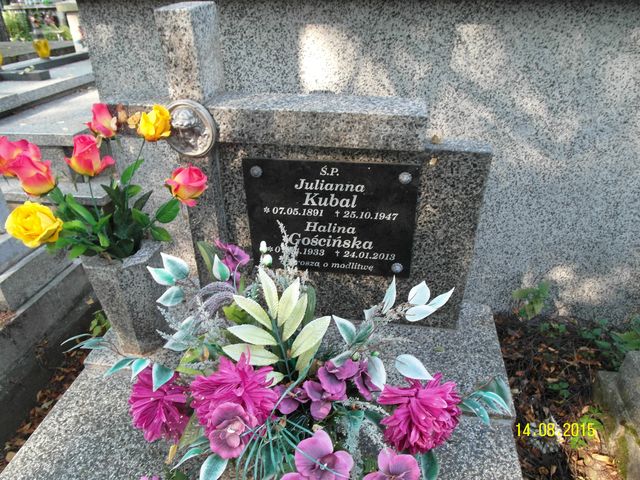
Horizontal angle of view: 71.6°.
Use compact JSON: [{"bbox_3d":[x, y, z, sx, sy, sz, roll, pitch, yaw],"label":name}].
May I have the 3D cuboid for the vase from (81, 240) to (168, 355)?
[{"bbox_3d":[-0.453,0.146,1.097,0.165,0.275,0.155,12,33,20],"label":"vase"}]

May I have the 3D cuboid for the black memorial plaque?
[{"bbox_3d":[0.025,-0.047,1.067,0.400,0.298,0.015,3,31,7],"label":"black memorial plaque"}]

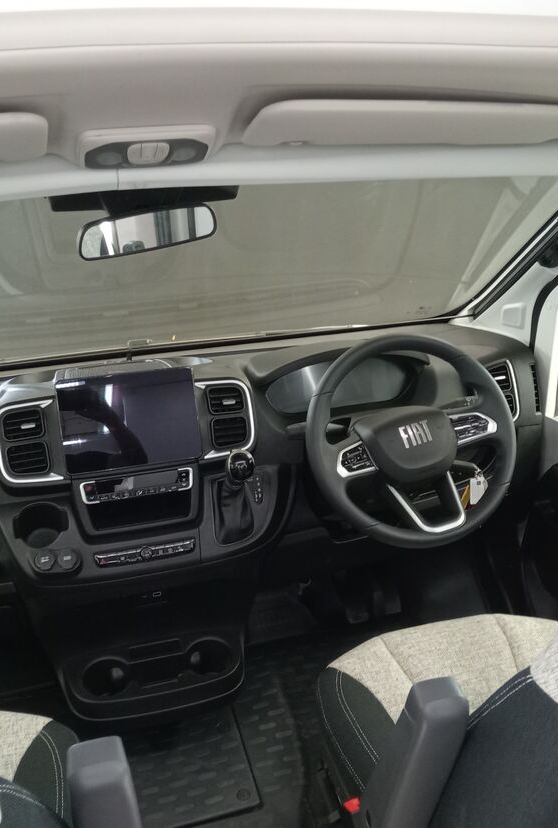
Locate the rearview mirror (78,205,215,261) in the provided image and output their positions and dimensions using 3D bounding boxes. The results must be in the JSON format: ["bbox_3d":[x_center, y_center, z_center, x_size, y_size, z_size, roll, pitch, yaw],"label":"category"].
[{"bbox_3d":[-0.212,-0.292,1.430,0.245,0.068,0.040,-17,36,-29],"label":"rearview mirror"}]

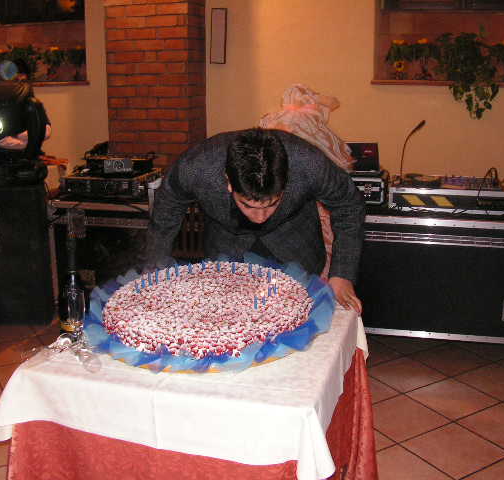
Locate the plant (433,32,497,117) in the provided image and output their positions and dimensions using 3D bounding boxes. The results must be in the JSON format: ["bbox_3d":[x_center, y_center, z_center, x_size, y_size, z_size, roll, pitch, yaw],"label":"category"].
[{"bbox_3d":[1.464,-1.109,4.537,0.420,0.580,0.340,3,14,13],"label":"plant"}]

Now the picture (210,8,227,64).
[{"bbox_3d":[-0.241,-1.465,4.784,0.122,0.410,0.025,4,14,16],"label":"picture"}]

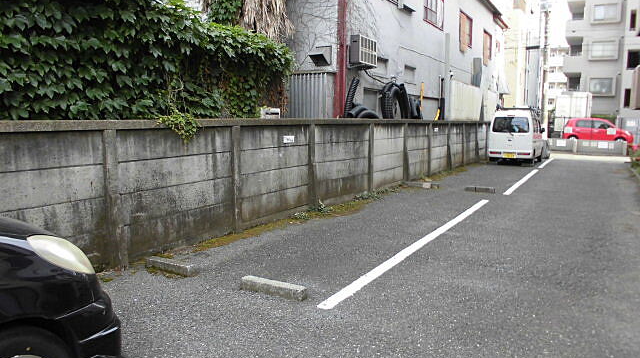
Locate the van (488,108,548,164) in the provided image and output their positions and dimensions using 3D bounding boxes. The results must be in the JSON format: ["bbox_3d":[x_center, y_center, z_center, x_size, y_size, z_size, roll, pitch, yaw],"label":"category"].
[{"bbox_3d":[7.445,-1.653,17.845,1.475,1.930,3.395,5,8,30],"label":"van"}]

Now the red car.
[{"bbox_3d":[15.736,-2.643,27.200,3.460,1.570,1.550,5,8,30],"label":"red car"}]

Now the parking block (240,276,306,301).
[{"bbox_3d":[-0.388,0.939,4.110,0.600,0.090,0.120,4,8,27],"label":"parking block"}]

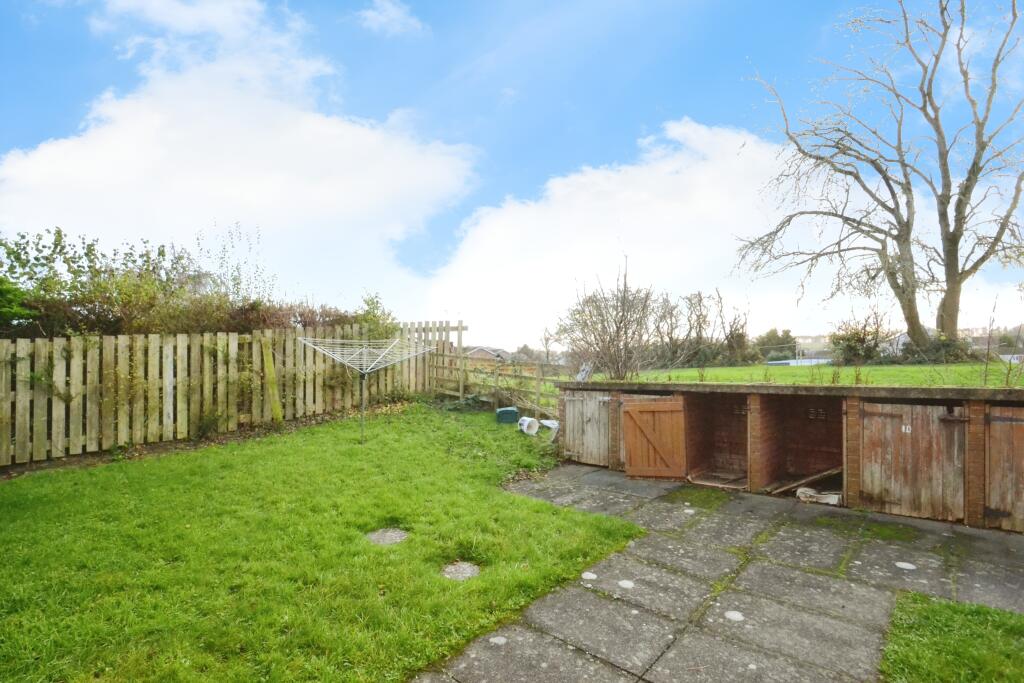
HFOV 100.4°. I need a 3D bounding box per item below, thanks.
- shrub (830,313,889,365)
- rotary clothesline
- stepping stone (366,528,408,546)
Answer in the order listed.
[{"bbox_3d":[15.900,-0.140,19.500,2.200,2.400,2.100,0,0,39],"label":"shrub"},{"bbox_3d":[-2.620,0.920,7.550,1.900,1.820,1.900,1,1,-34],"label":"rotary clothesline"},{"bbox_3d":[-1.135,1.800,3.880,0.390,0.050,0.380,0,0,0],"label":"stepping stone"}]

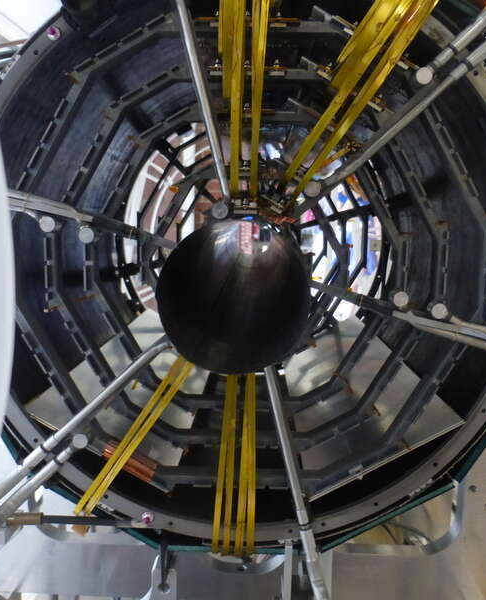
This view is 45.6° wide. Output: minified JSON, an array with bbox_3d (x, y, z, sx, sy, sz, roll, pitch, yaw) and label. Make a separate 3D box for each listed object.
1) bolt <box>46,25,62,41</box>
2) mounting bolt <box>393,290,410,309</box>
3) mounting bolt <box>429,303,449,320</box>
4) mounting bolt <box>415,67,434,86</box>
[{"bbox_3d":[-0.252,-0.355,0.768,0.019,0.019,0.012,1,11,2],"label":"bolt"},{"bbox_3d":[0.236,-0.002,0.867,0.023,0.023,0.014,1,11,2],"label":"mounting bolt"},{"bbox_3d":[0.293,0.016,0.868,0.023,0.023,0.014,1,11,2],"label":"mounting bolt"},{"bbox_3d":[0.252,-0.312,0.807,0.023,0.023,0.014,1,11,2],"label":"mounting bolt"}]

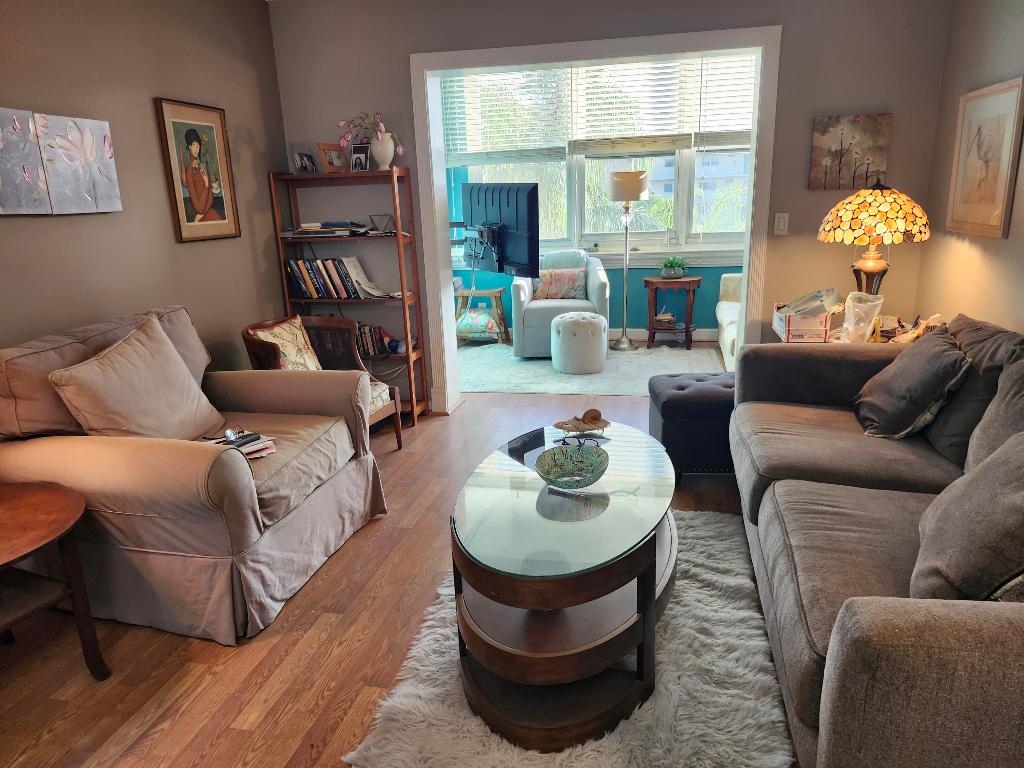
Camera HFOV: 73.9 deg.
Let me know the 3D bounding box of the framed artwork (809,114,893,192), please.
[{"bbox_3d":[1.746,-1.195,3.515,0.380,0.370,0.032,1,16,12],"label":"framed artwork"}]

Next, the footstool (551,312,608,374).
[{"bbox_3d":[0.544,-0.346,5.447,0.451,0.447,0.451,1,16,12],"label":"footstool"}]

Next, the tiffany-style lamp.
[{"bbox_3d":[1.774,-0.609,3.376,0.511,0.761,0.511,1,16,12],"label":"tiffany-style lamp"}]

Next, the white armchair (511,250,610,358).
[{"bbox_3d":[0.467,-0.710,5.979,0.821,0.876,0.774,0,15,9],"label":"white armchair"}]

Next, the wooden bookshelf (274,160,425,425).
[{"bbox_3d":[-0.983,-0.522,4.218,0.814,1.538,0.220,1,16,12],"label":"wooden bookshelf"}]

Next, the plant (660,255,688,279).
[{"bbox_3d":[1.426,-1.018,5.962,0.234,0.200,0.220,1,16,12],"label":"plant"}]

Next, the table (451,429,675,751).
[{"bbox_3d":[0.197,0.527,2.212,0.654,0.481,1.208,2,16,15],"label":"table"}]

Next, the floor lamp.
[{"bbox_3d":[1.023,-1.067,5.982,0.334,1.522,0.334,1,16,12],"label":"floor lamp"}]

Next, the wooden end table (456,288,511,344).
[{"bbox_3d":[-0.298,-0.648,6.521,0.547,0.527,0.334,1,16,12],"label":"wooden end table"}]

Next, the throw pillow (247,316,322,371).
[{"bbox_3d":[-1.173,-0.141,3.611,0.140,0.427,0.434,-18,9,22],"label":"throw pillow"}]

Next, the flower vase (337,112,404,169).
[{"bbox_3d":[-0.811,-1.386,3.912,0.407,0.310,0.240,1,16,12],"label":"flower vase"}]

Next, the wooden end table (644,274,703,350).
[{"bbox_3d":[1.425,-0.632,6.070,0.510,0.609,0.387,1,16,12],"label":"wooden end table"}]

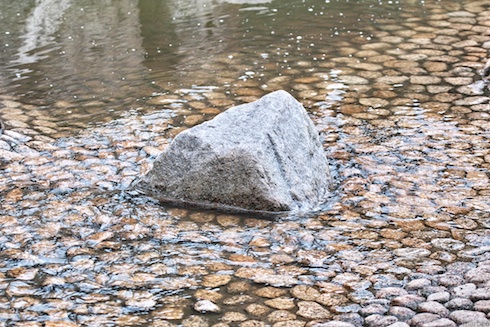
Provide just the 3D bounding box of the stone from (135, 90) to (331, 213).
[{"bbox_3d":[-0.051,-0.087,9.274,0.720,0.420,0.500,8,22,20],"label":"stone"}]

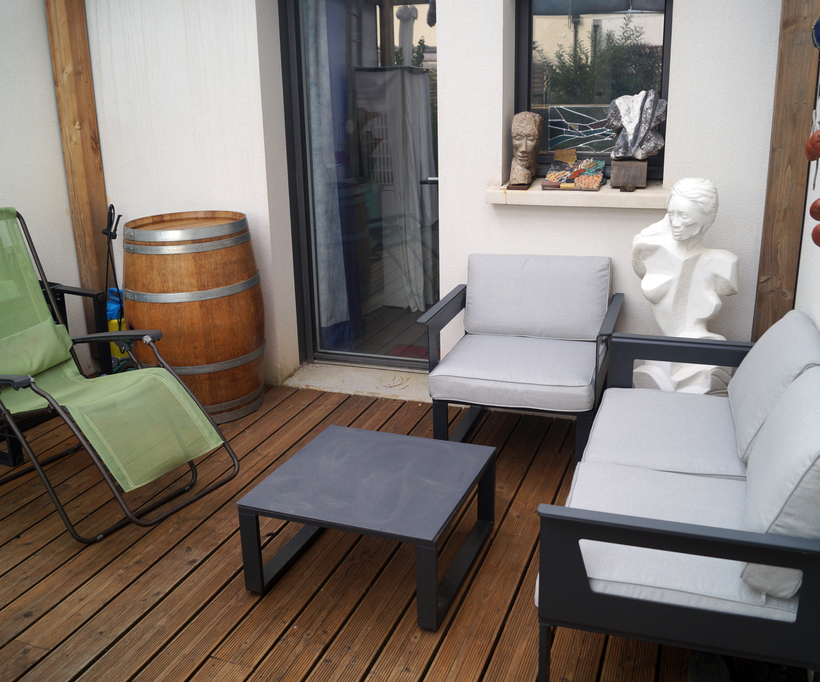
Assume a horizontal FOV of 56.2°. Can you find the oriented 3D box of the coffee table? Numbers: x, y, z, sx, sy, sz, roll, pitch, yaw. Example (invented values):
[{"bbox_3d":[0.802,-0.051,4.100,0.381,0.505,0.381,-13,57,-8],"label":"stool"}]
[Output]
[{"bbox_3d":[-0.114,0.587,2.609,0.648,0.300,0.635,6,19,21],"label":"coffee table"}]

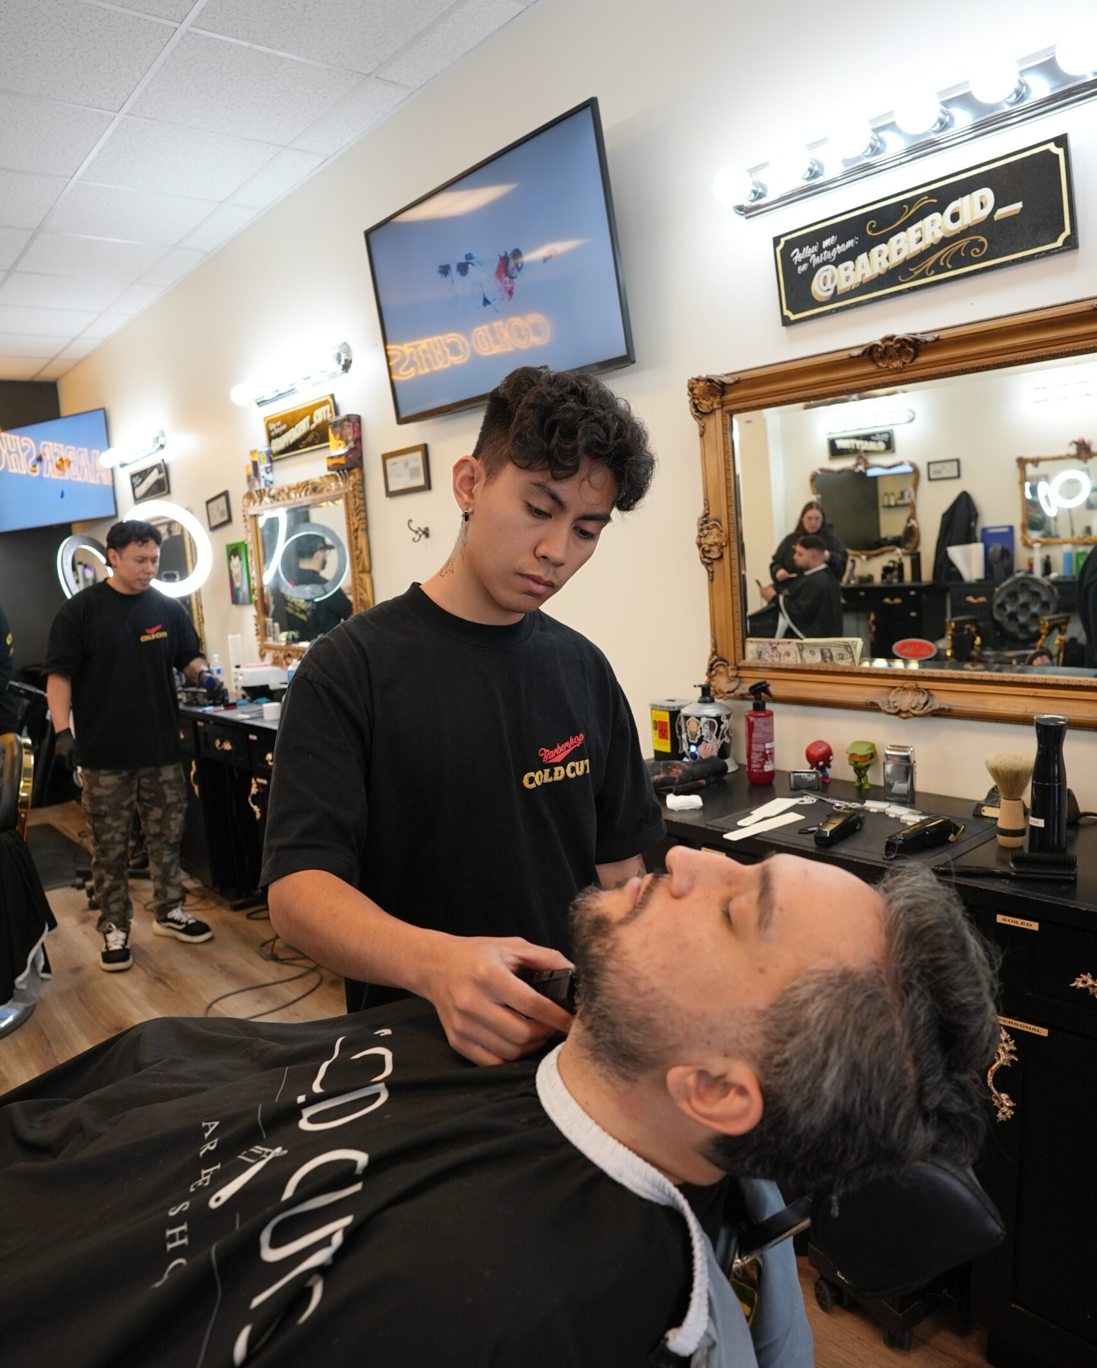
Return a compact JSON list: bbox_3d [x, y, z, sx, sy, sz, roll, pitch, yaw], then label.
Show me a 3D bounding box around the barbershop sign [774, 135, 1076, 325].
[{"bbox_3d":[0.730,-0.891,1.848,0.020,0.200,0.620,-13,12,-39],"label":"barbershop sign"}]

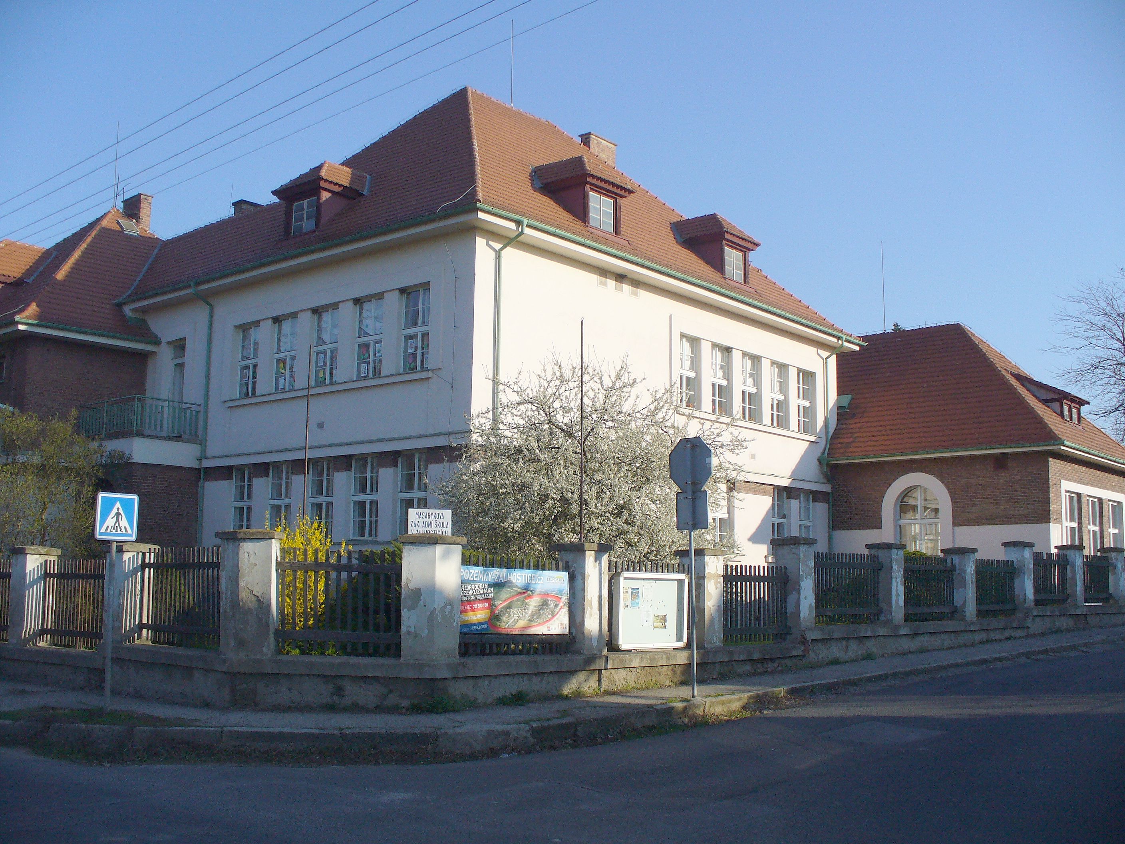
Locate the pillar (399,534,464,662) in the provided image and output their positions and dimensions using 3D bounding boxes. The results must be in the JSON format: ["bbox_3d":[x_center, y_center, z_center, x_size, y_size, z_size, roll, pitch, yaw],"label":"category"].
[{"bbox_3d":[-1.487,1.973,13.554,0.650,1.385,0.580,4,-8,-21],"label":"pillar"}]

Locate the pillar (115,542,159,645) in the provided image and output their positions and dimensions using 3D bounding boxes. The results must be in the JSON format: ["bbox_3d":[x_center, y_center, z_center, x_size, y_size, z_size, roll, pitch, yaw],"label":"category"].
[{"bbox_3d":[-6.036,2.380,16.795,0.560,1.395,0.560,-6,-10,40],"label":"pillar"}]

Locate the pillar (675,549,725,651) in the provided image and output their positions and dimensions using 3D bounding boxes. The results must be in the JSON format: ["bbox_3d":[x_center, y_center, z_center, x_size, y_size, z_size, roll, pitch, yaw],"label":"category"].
[{"bbox_3d":[2.019,2.558,17.546,0.540,1.409,0.540,-6,-10,40],"label":"pillar"}]

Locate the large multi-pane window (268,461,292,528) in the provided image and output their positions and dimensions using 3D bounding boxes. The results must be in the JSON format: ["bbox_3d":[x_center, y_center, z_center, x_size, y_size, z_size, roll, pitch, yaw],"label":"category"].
[{"bbox_3d":[-6.950,1.983,29.528,0.880,1.880,0.130,-6,-10,40],"label":"large multi-pane window"}]

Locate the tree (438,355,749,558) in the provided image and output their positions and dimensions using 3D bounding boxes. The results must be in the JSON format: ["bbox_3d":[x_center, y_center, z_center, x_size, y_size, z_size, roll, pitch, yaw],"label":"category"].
[{"bbox_3d":[0.530,1.338,21.905,5.324,5.082,5.553,1,-8,0],"label":"tree"}]

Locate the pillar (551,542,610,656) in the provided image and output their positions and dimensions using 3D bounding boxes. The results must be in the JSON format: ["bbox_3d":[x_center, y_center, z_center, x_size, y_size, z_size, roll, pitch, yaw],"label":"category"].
[{"bbox_3d":[0.270,2.269,15.510,0.540,1.400,0.540,-6,-10,40],"label":"pillar"}]

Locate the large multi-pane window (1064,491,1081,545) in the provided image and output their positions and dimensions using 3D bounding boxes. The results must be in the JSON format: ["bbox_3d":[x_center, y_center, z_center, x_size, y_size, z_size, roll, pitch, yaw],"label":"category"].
[{"bbox_3d":[14.682,2.974,34.826,0.170,1.908,1.463,-6,-10,40],"label":"large multi-pane window"}]

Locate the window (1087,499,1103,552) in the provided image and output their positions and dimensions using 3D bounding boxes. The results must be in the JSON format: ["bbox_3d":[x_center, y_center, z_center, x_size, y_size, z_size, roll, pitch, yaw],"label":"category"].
[{"bbox_3d":[16.004,3.244,36.379,0.170,1.833,1.436,-6,-10,40],"label":"window"}]

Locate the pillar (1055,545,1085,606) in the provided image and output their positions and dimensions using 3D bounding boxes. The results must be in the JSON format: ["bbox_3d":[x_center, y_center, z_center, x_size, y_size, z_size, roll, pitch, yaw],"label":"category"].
[{"bbox_3d":[12.154,3.675,28.881,0.540,1.447,0.540,-6,-10,40],"label":"pillar"}]

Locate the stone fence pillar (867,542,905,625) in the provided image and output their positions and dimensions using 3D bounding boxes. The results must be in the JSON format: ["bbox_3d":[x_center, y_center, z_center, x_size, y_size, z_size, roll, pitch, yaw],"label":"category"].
[{"bbox_3d":[6.178,3.059,22.958,0.570,1.543,0.570,-6,-10,41],"label":"stone fence pillar"}]

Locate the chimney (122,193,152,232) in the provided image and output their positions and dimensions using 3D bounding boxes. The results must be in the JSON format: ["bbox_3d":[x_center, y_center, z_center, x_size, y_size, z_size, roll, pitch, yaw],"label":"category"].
[{"bbox_3d":[-13.935,-6.724,39.308,1.060,1.220,0.460,-6,-10,40],"label":"chimney"}]

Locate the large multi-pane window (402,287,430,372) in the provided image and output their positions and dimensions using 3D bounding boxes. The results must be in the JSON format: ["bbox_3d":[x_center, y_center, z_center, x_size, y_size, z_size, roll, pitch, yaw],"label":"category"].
[{"bbox_3d":[-3.264,-2.119,27.185,1.012,1.897,0.150,-6,-10,40],"label":"large multi-pane window"}]

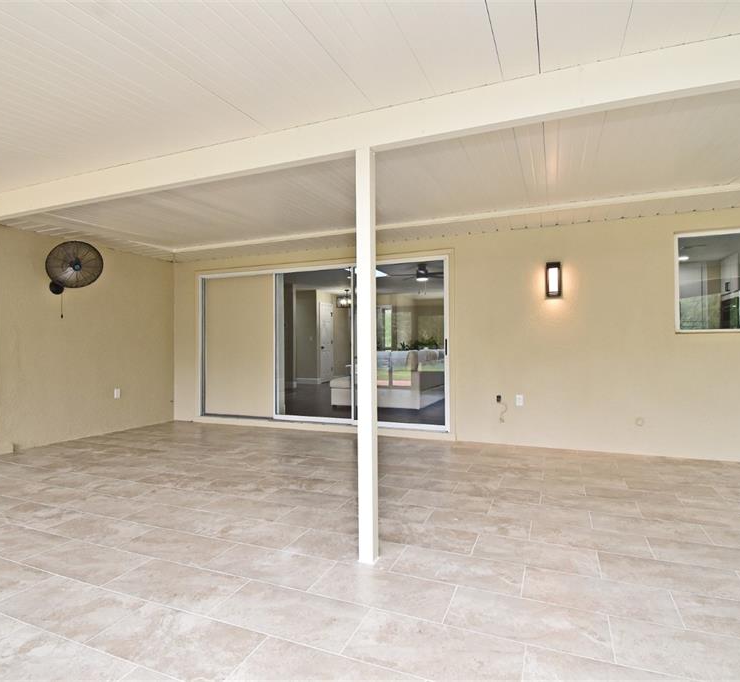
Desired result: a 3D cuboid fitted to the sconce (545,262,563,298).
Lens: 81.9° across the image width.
[{"bbox_3d":[1.958,-0.643,4.534,0.150,0.375,0.110,-1,-1,21],"label":"sconce"}]

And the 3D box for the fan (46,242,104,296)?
[{"bbox_3d":[-3.479,-0.845,4.975,0.390,0.570,0.560,-1,-1,31],"label":"fan"}]

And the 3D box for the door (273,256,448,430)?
[{"bbox_3d":[-0.188,0.051,5.437,2.390,2.050,0.100,-1,-1,21],"label":"door"}]

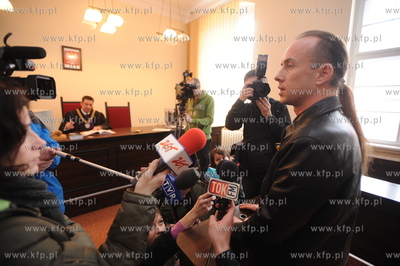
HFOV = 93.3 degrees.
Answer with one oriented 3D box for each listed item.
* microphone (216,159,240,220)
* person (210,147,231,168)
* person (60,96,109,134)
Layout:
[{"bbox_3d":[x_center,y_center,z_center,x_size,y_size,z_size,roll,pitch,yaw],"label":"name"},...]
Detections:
[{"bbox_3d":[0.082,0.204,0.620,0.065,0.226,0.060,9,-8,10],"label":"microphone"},{"bbox_3d":[0.198,0.642,1.878,0.500,1.000,0.650,-1,9,-12],"label":"person"},{"bbox_3d":[-1.790,0.070,3.021,0.680,1.300,0.750,-6,11,-35],"label":"person"}]

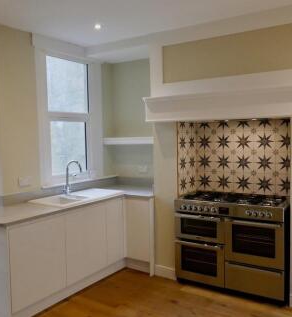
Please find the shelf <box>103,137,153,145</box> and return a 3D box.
[{"bbox_3d":[-0.089,-0.224,4.253,0.957,0.079,0.267,1,3,32],"label":"shelf"}]

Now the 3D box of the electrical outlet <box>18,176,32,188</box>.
[{"bbox_3d":[-1.215,0.235,3.355,0.012,0.087,0.151,1,3,32],"label":"electrical outlet"}]

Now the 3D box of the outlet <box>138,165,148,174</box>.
[{"bbox_3d":[-0.037,0.140,4.385,0.141,0.087,0.012,1,3,32],"label":"outlet"}]

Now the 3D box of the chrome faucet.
[{"bbox_3d":[-0.807,0.218,3.700,0.242,0.381,0.111,1,3,32],"label":"chrome faucet"}]

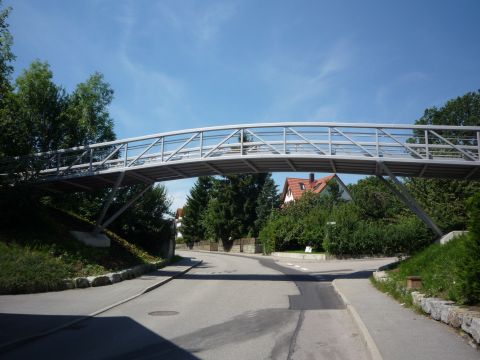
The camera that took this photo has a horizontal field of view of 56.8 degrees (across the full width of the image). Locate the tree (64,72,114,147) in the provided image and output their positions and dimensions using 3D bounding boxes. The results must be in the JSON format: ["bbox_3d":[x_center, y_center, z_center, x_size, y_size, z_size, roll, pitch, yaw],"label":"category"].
[{"bbox_3d":[-10.575,-2.532,31.531,4.800,10.500,4.800,1,-7,0],"label":"tree"}]

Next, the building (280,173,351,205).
[{"bbox_3d":[10.559,4.136,57.437,10.500,9.200,10.500,2,-7,-12],"label":"building"}]

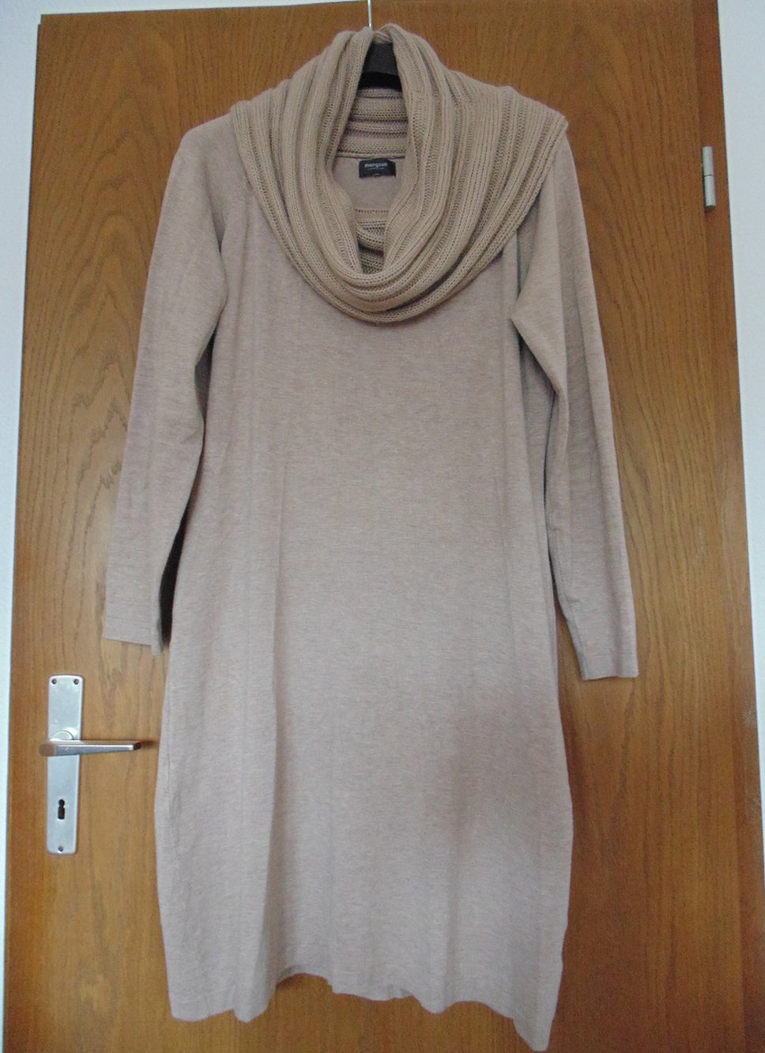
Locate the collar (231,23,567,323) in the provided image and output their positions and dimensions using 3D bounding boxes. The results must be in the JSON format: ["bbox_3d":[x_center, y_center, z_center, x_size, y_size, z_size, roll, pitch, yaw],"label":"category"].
[{"bbox_3d":[0.017,-0.418,0.772,0.403,0.400,0.122,-1,-5,2],"label":"collar"}]

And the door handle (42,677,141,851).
[{"bbox_3d":[-0.337,0.280,0.769,0.126,0.209,0.058,-1,-5,2],"label":"door handle"}]

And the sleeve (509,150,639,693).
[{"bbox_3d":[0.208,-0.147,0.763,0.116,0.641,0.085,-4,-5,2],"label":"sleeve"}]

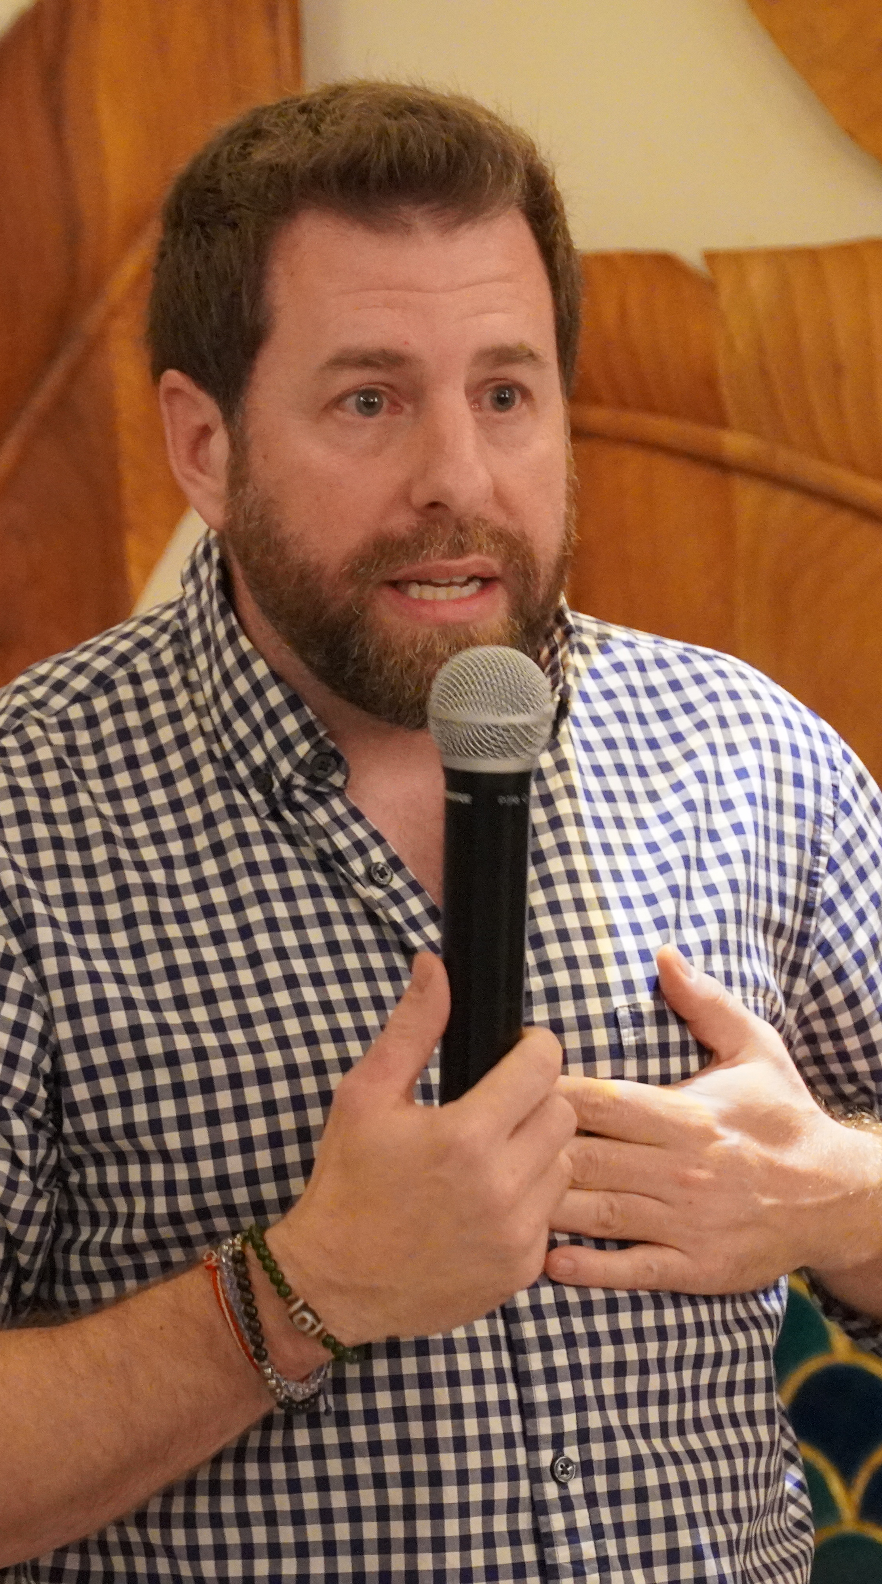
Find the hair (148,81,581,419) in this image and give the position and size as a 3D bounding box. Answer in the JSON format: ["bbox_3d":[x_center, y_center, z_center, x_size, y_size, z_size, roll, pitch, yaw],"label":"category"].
[{"bbox_3d":[-0.033,-0.232,3.980,0.180,0.165,0.210,-2,-1,-24],"label":"hair"}]

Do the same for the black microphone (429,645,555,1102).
[{"bbox_3d":[0.018,0.054,3.820,0.052,0.235,0.052,1,9,0],"label":"black microphone"}]

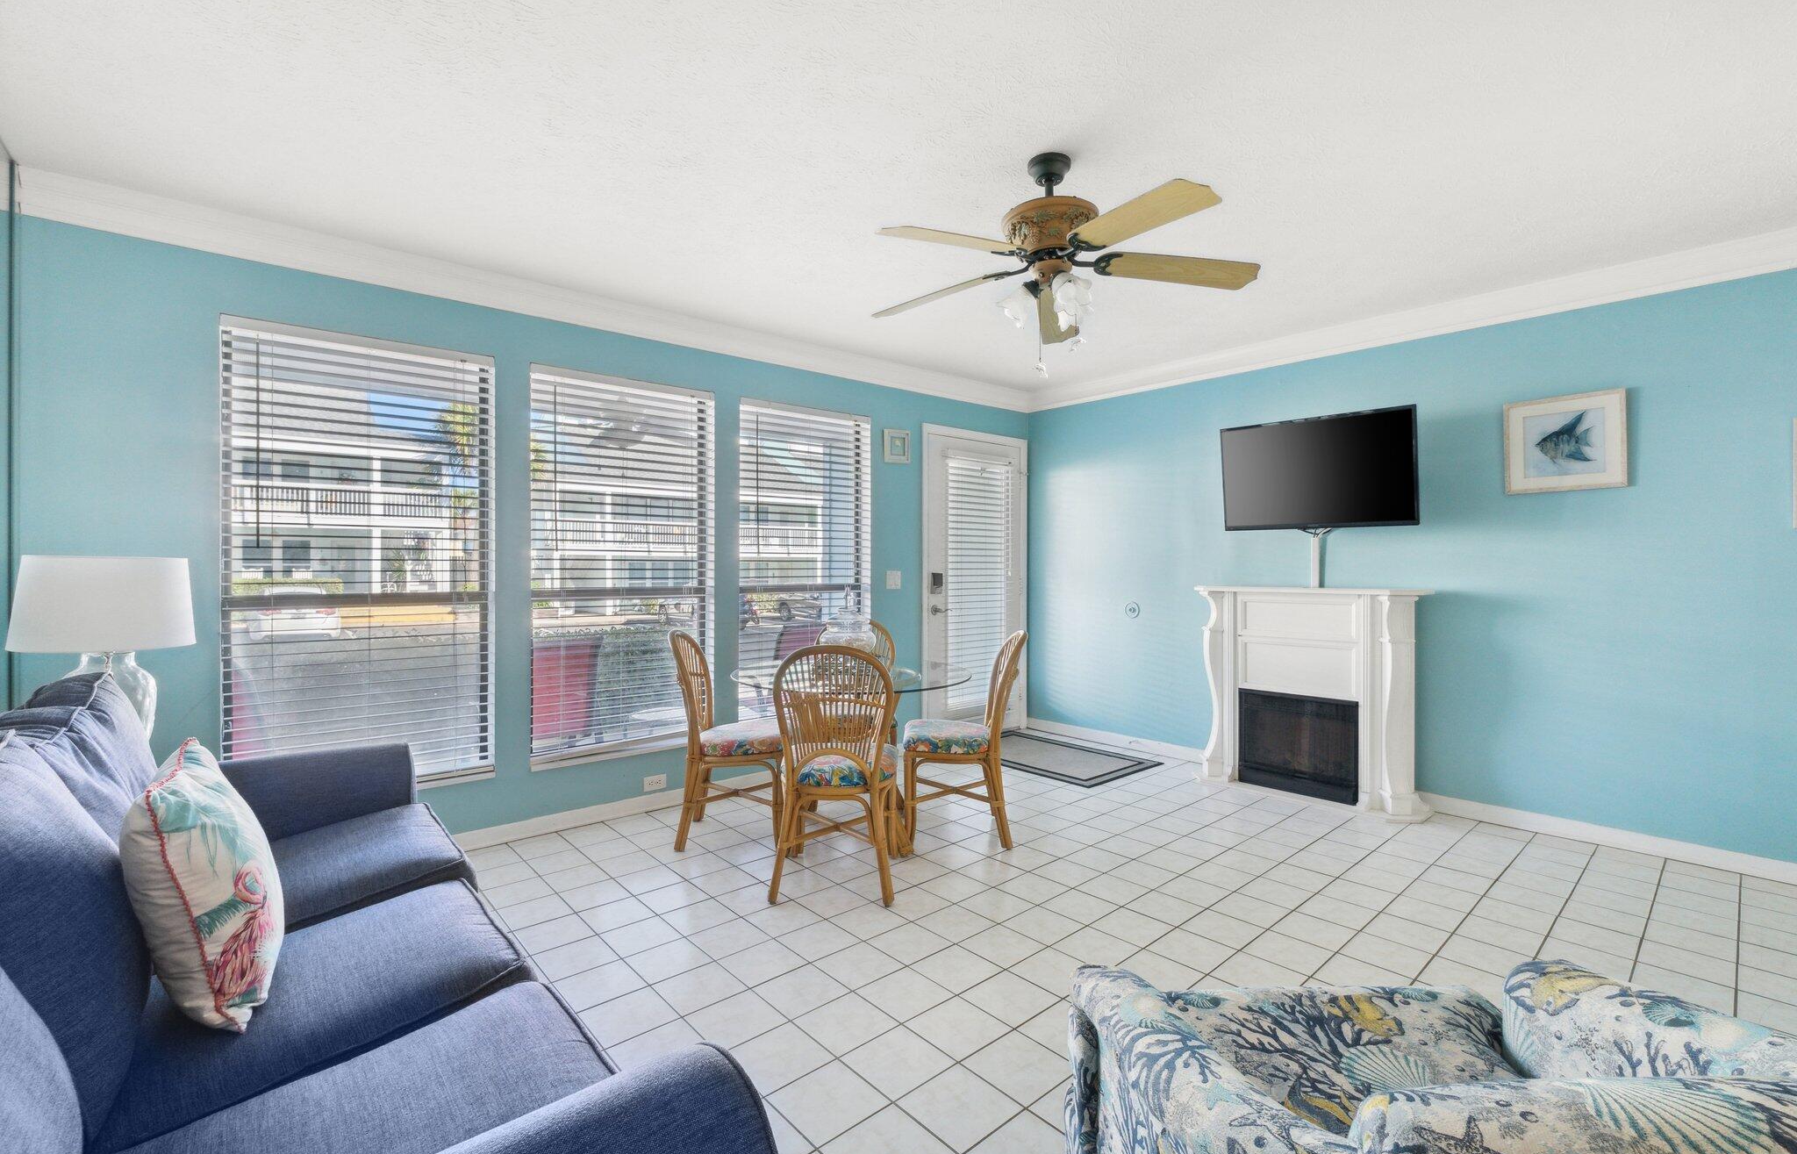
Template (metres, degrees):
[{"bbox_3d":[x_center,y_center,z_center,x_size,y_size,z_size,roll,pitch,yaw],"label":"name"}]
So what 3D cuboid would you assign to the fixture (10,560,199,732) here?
[{"bbox_3d":[-2.333,0.276,2.194,0.380,0.670,0.380,-1,1,-41],"label":"fixture"}]

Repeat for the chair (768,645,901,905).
[{"bbox_3d":[-0.227,0.700,2.822,0.460,0.915,0.550,0,0,4],"label":"chair"}]

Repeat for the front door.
[{"bbox_3d":[0.544,0.078,5.233,1.000,2.100,0.090,-1,1,-41],"label":"front door"}]

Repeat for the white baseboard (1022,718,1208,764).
[{"bbox_3d":[1.436,1.087,5.023,0.020,0.090,1.480,-1,1,-41],"label":"white baseboard"}]

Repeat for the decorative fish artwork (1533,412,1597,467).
[{"bbox_3d":[2.879,-0.594,3.232,0.025,0.235,0.200,0,0,-41],"label":"decorative fish artwork"}]

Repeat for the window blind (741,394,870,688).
[{"bbox_3d":[-0.506,-0.088,4.281,0.890,1.730,0.060,0,0,-41],"label":"window blind"}]

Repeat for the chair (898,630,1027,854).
[{"bbox_3d":[0.298,0.693,3.380,0.550,0.915,0.460,0,0,-2],"label":"chair"}]

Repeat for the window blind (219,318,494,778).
[{"bbox_3d":[-2.078,-0.050,2.956,0.867,1.770,0.060,-1,1,-41],"label":"window blind"}]

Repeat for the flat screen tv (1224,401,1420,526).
[{"bbox_3d":[2.123,-0.528,3.821,0.070,0.553,0.955,-10,8,-34],"label":"flat screen tv"}]

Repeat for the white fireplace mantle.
[{"bbox_3d":[2.096,0.593,3.898,0.340,1.080,1.120,0,0,-41],"label":"white fireplace mantle"}]

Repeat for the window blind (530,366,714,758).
[{"bbox_3d":[-1.288,-0.075,3.598,0.885,1.740,0.060,0,0,-41],"label":"window blind"}]

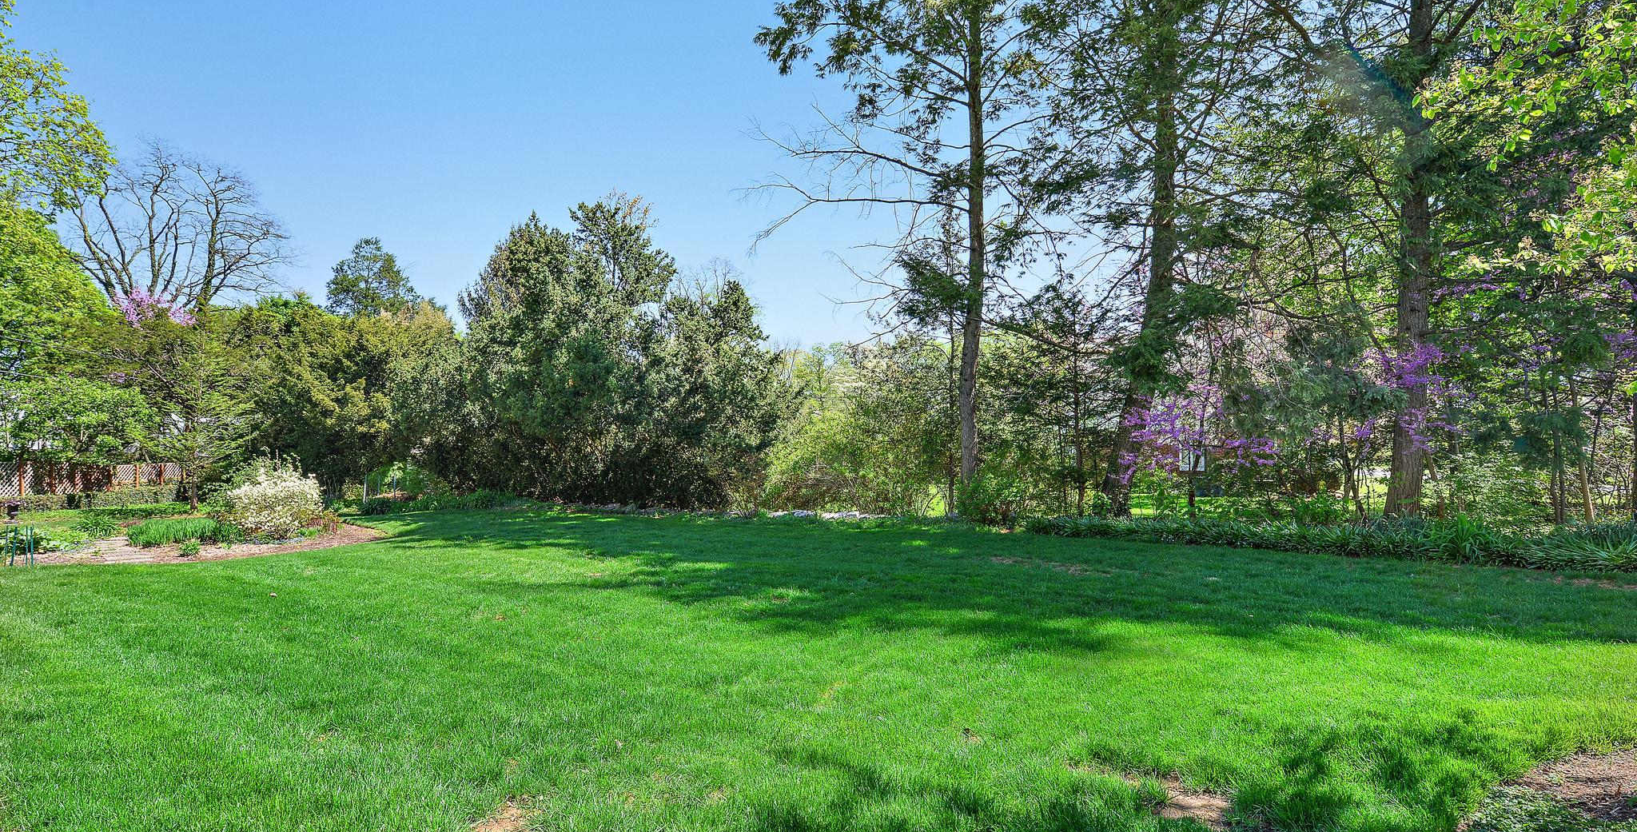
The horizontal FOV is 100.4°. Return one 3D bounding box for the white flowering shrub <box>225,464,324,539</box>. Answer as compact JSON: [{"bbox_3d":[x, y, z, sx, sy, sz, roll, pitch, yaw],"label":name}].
[{"bbox_3d":[-10.690,1.680,13.400,1.600,1.420,1.500,2,-3,-39],"label":"white flowering shrub"}]

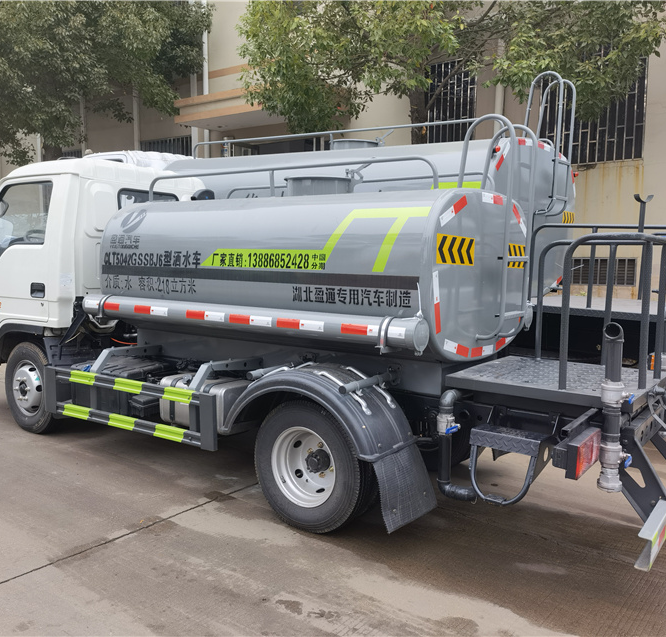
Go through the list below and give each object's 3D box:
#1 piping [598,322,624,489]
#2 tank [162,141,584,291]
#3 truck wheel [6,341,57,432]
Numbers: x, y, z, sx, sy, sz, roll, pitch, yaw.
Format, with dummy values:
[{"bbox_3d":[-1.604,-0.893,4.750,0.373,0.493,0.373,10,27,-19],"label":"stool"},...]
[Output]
[{"bbox_3d":[1.143,0.362,2.703,0.112,0.704,0.117,5,6,35],"label":"piping"},{"bbox_3d":[0.196,-1.024,6.840,4.009,1.295,1.907,7,7,37],"label":"tank"},{"bbox_3d":[-2.210,0.513,5.017,0.685,0.685,0.194,5,6,35],"label":"truck wheel"}]

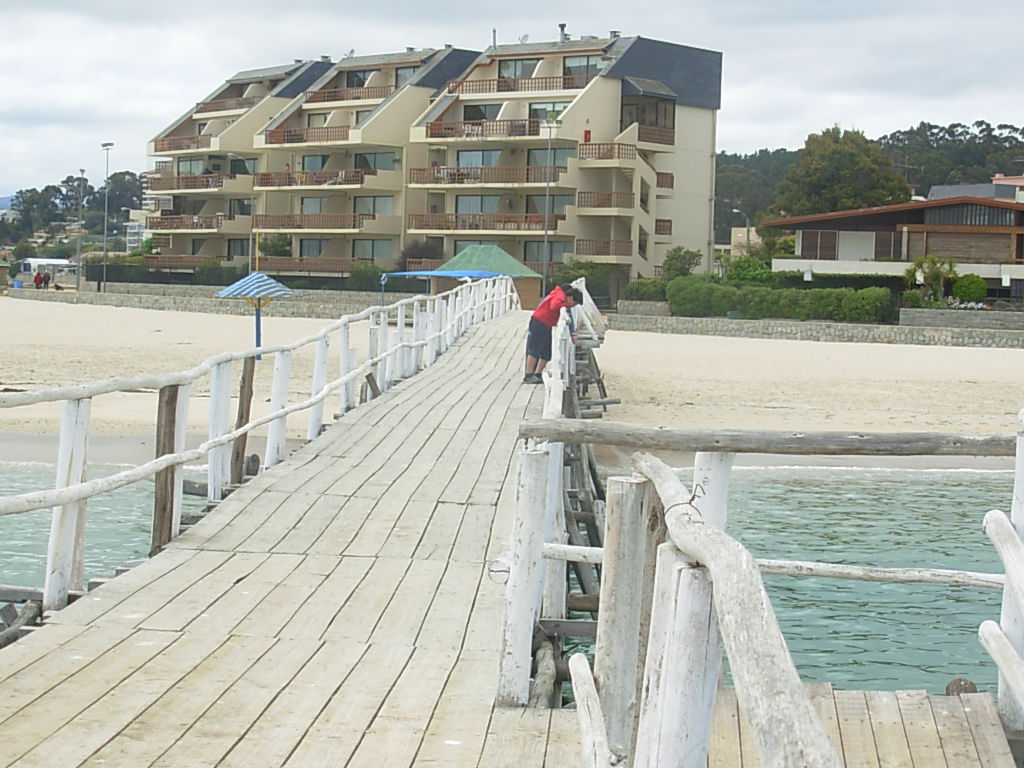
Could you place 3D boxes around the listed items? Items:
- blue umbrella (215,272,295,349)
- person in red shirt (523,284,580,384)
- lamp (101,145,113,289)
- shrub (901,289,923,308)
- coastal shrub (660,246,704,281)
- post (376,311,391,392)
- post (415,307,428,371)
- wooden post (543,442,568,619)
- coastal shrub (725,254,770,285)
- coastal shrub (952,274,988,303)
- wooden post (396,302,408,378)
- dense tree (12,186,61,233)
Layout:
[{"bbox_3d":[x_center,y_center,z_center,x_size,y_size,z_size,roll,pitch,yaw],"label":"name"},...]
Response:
[{"bbox_3d":[-7.898,-2.089,69.068,2.450,2.670,2.450,2,3,0],"label":"blue umbrella"},{"bbox_3d":[0.530,-0.651,28.700,0.720,1.250,0.450,1,3,3],"label":"person in red shirt"},{"bbox_3d":[-26.875,-11.068,149.000,0.850,9.800,0.600,3,4,33],"label":"lamp"},{"bbox_3d":[19.724,-4.221,111.000,1.050,0.980,1.000,1,3,0],"label":"shrub"},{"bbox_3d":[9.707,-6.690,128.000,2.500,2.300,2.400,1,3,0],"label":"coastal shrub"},{"bbox_3d":[-1.614,-0.406,28.300,0.100,1.014,0.100,2,3,0],"label":"post"},{"bbox_3d":[-1.248,-0.620,31.000,0.130,0.900,0.130,1,3,0],"label":"post"},{"bbox_3d":[0.206,0.667,10.600,0.100,0.896,0.100,1,3,0],"label":"wooden post"},{"bbox_3d":[12.123,-5.783,116.046,2.400,1.800,2.200,2,3,0],"label":"coastal shrub"},{"bbox_3d":[22.616,-4.704,111.036,1.750,1.407,1.700,2,3,0],"label":"coastal shrub"},{"bbox_3d":[-1.412,-0.555,29.000,0.130,0.960,0.130,1,3,0],"label":"wooden post"},{"bbox_3d":[-156.512,-57.108,740.000,15.500,15.500,14.000,1,3,0],"label":"dense tree"}]

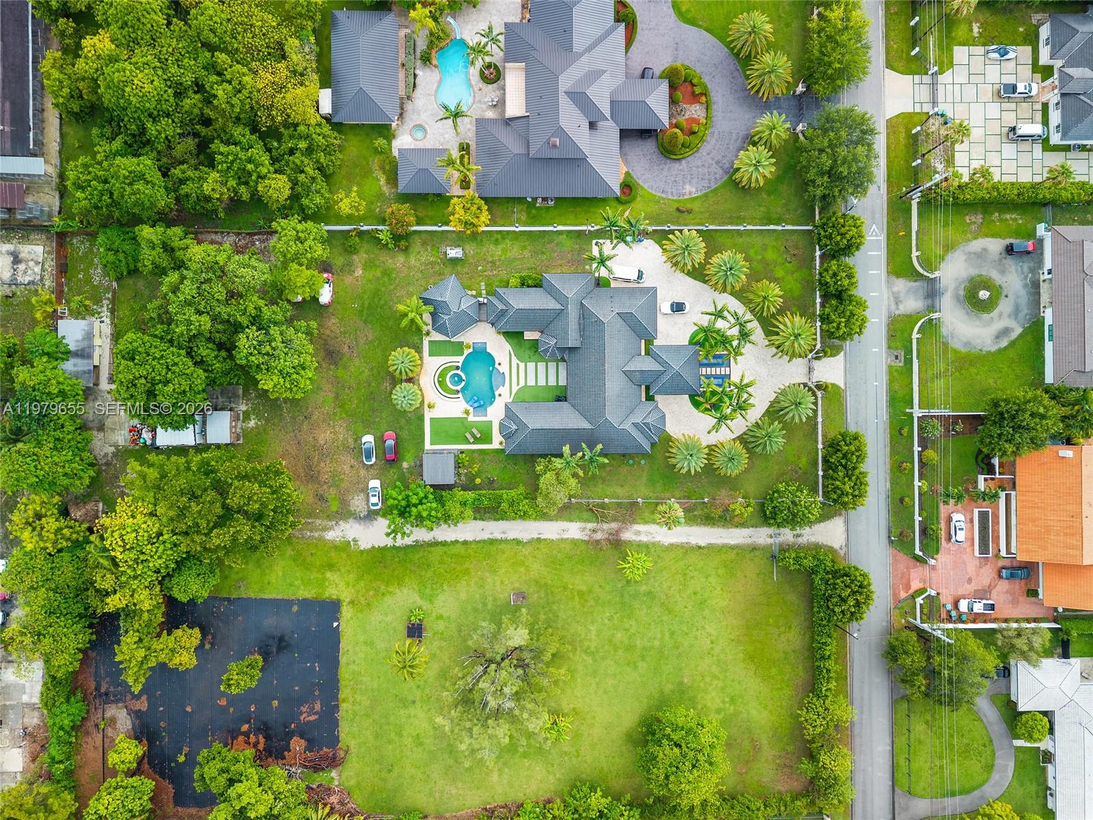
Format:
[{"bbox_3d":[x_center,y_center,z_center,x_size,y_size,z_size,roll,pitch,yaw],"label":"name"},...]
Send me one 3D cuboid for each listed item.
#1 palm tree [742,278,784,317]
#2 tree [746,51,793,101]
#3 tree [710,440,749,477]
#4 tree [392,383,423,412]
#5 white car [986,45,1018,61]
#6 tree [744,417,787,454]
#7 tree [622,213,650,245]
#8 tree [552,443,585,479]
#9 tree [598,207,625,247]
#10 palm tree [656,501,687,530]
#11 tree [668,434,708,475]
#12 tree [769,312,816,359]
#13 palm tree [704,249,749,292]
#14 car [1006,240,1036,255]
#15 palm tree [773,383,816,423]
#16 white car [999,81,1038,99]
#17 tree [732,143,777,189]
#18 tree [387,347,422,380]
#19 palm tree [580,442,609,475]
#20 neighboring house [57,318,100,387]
[{"bbox_3d":[32.720,-16.930,116.010,5.910,6.500,5.850,0,90,-2],"label":"palm tree"},{"bbox_3d":[33.807,-50.673,115.729,7.140,7.200,7.601,0,90,-2],"label":"tree"},{"bbox_3d":[28.423,7.553,118.000,5.830,6.000,5.698,0,90,0],"label":"tree"},{"bbox_3d":[-21.764,-2.003,118.600,4.940,4.800,4.406,0,90,0],"label":"tree"},{"bbox_3d":[72.280,-56.570,120.200,4.550,1.200,1.980,-1,90,-2],"label":"white car"},{"bbox_3d":[33.020,3.950,115.910,6.170,6.500,5.840,0,90,-2],"label":"tree"},{"bbox_3d":[13.665,-27.590,117.350,4.295,7.300,5.075,0,90,0],"label":"tree"},{"bbox_3d":[3.180,7.620,114.140,4.910,8.000,5.100,0,90,-2],"label":"tree"},{"bbox_3d":[9.610,-27.120,114.030,4.050,9.000,5.820,0,90,-2],"label":"tree"},{"bbox_3d":[18.865,16.060,116.124,4.523,5.200,4.335,0,90,-2],"label":"palm tree"},{"bbox_3d":[21.911,6.951,117.850,6.090,6.300,6.355,0,90,0],"label":"tree"},{"bbox_3d":[38.131,-11.565,117.600,7.401,6.800,7.401,0,90,0],"label":"tree"},{"bbox_3d":[27.190,-20.970,115.840,6.740,6.500,6.550,0,90,-2],"label":"palm tree"},{"bbox_3d":[75.070,-25.662,120.070,4.750,1.830,1.880,-2,90,0],"label":"car"},{"bbox_3d":[37.530,-1.030,116.090,6.370,6.500,6.180,0,90,-2],"label":"palm tree"},{"bbox_3d":[74.878,-50.659,119.838,5.950,1.900,2.020,0,90,-2],"label":"white car"},{"bbox_3d":[31.510,-36.850,116.070,6.660,6.500,6.790,0,90,-2],"label":"tree"},{"bbox_3d":[-21.393,-7.006,114.621,5.007,5.400,4.919,0,90,-2],"label":"tree"},{"bbox_3d":[7.060,7.240,114.270,4.380,8.000,4.760,0,90,-2],"label":"palm tree"},{"bbox_3d":[-69.939,-8.400,113.900,5.163,3.400,9.865,0,90,-2],"label":"neighboring house"}]

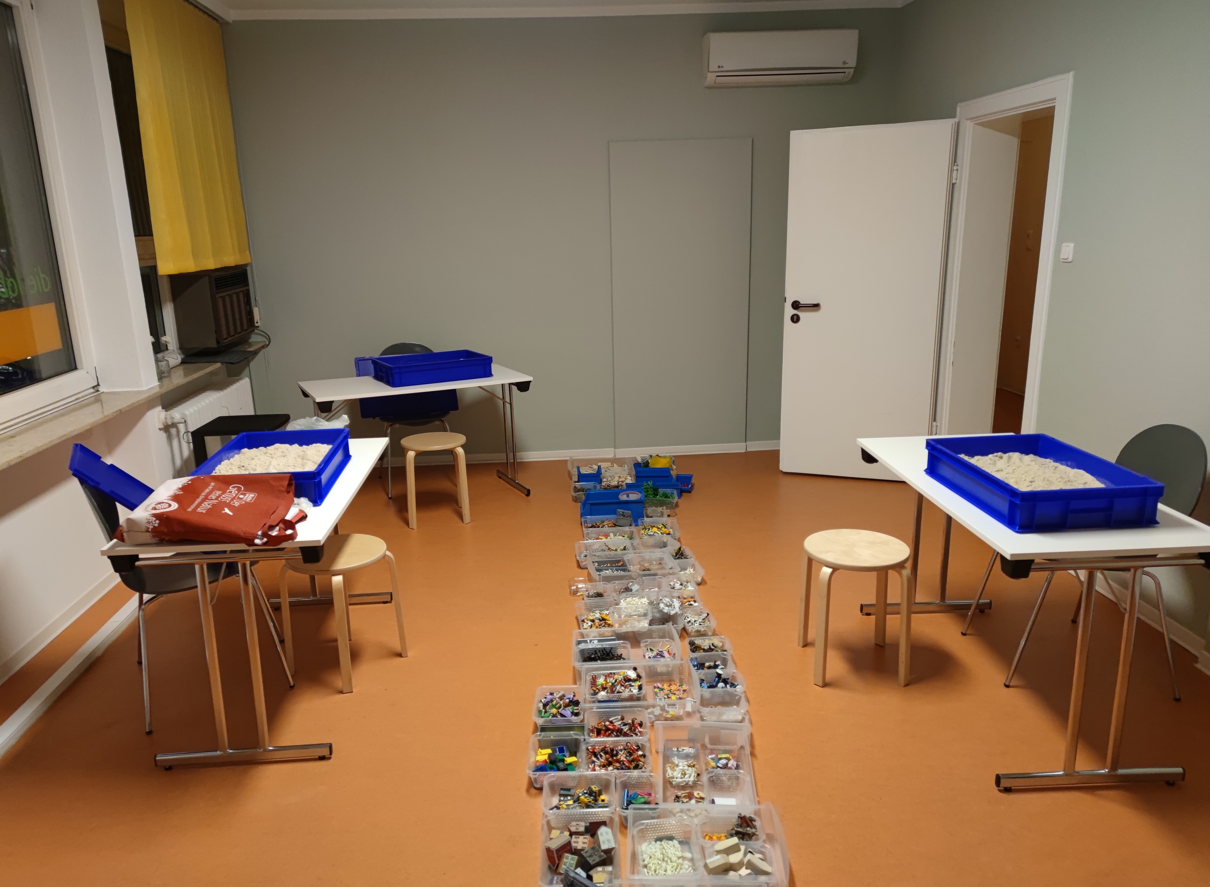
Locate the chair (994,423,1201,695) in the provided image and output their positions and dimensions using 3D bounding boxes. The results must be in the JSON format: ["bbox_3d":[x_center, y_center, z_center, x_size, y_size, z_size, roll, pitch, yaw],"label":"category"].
[{"bbox_3d":[1.655,0.364,2.946,0.600,0.870,0.570,-1,14,1],"label":"chair"}]

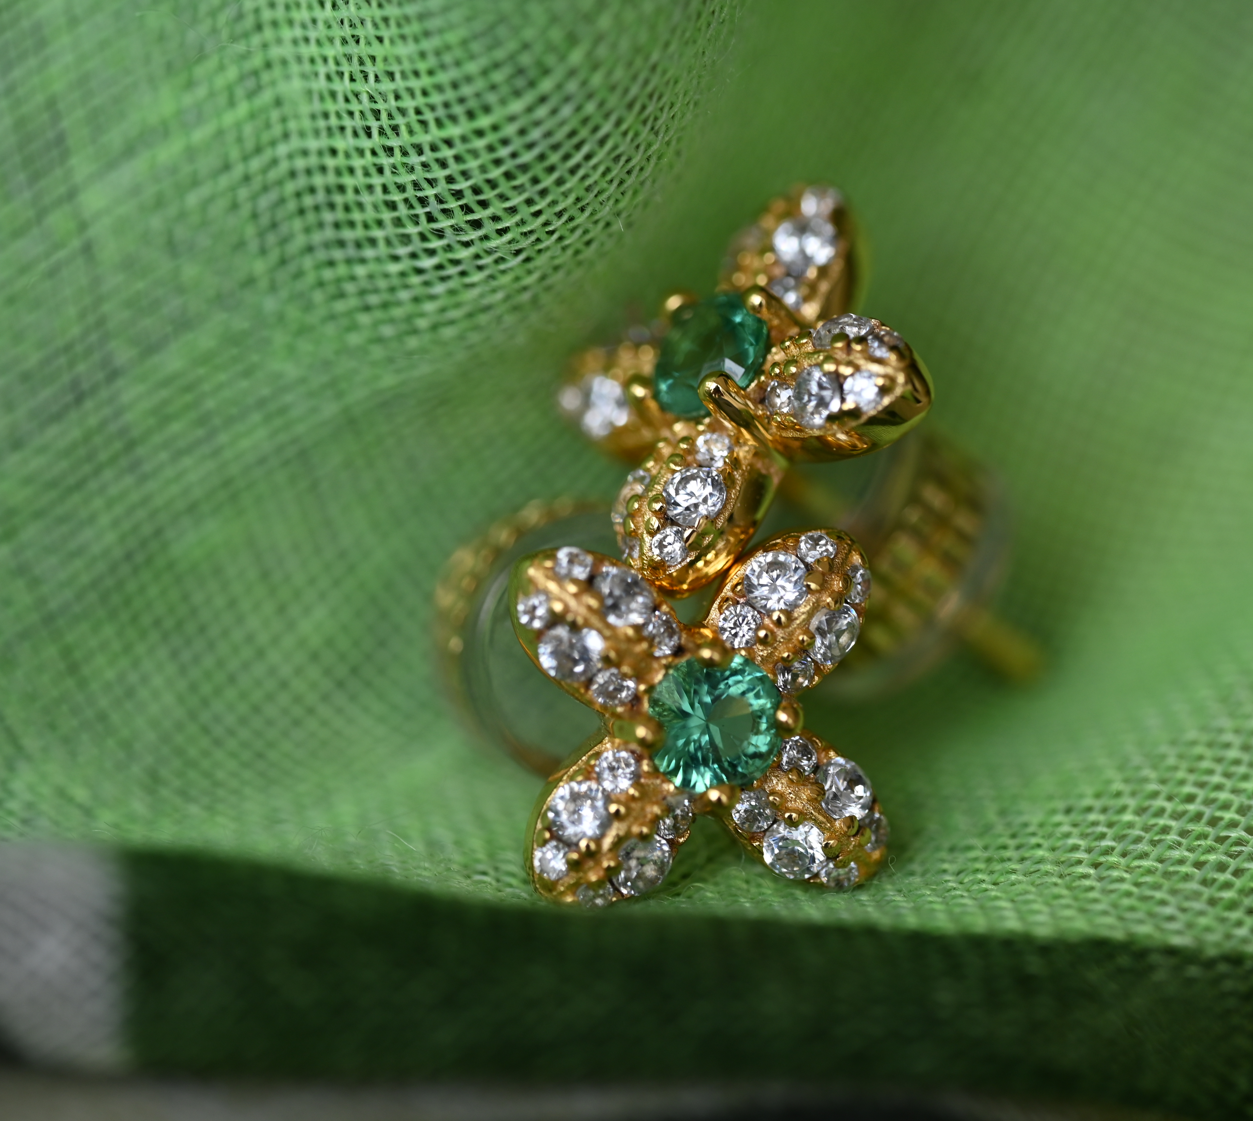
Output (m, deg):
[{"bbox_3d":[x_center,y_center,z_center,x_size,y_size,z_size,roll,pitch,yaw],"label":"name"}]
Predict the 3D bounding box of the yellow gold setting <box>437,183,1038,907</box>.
[{"bbox_3d":[0.003,-0.001,0.181,0.015,0.016,0.013,0,15,0],"label":"yellow gold setting"}]

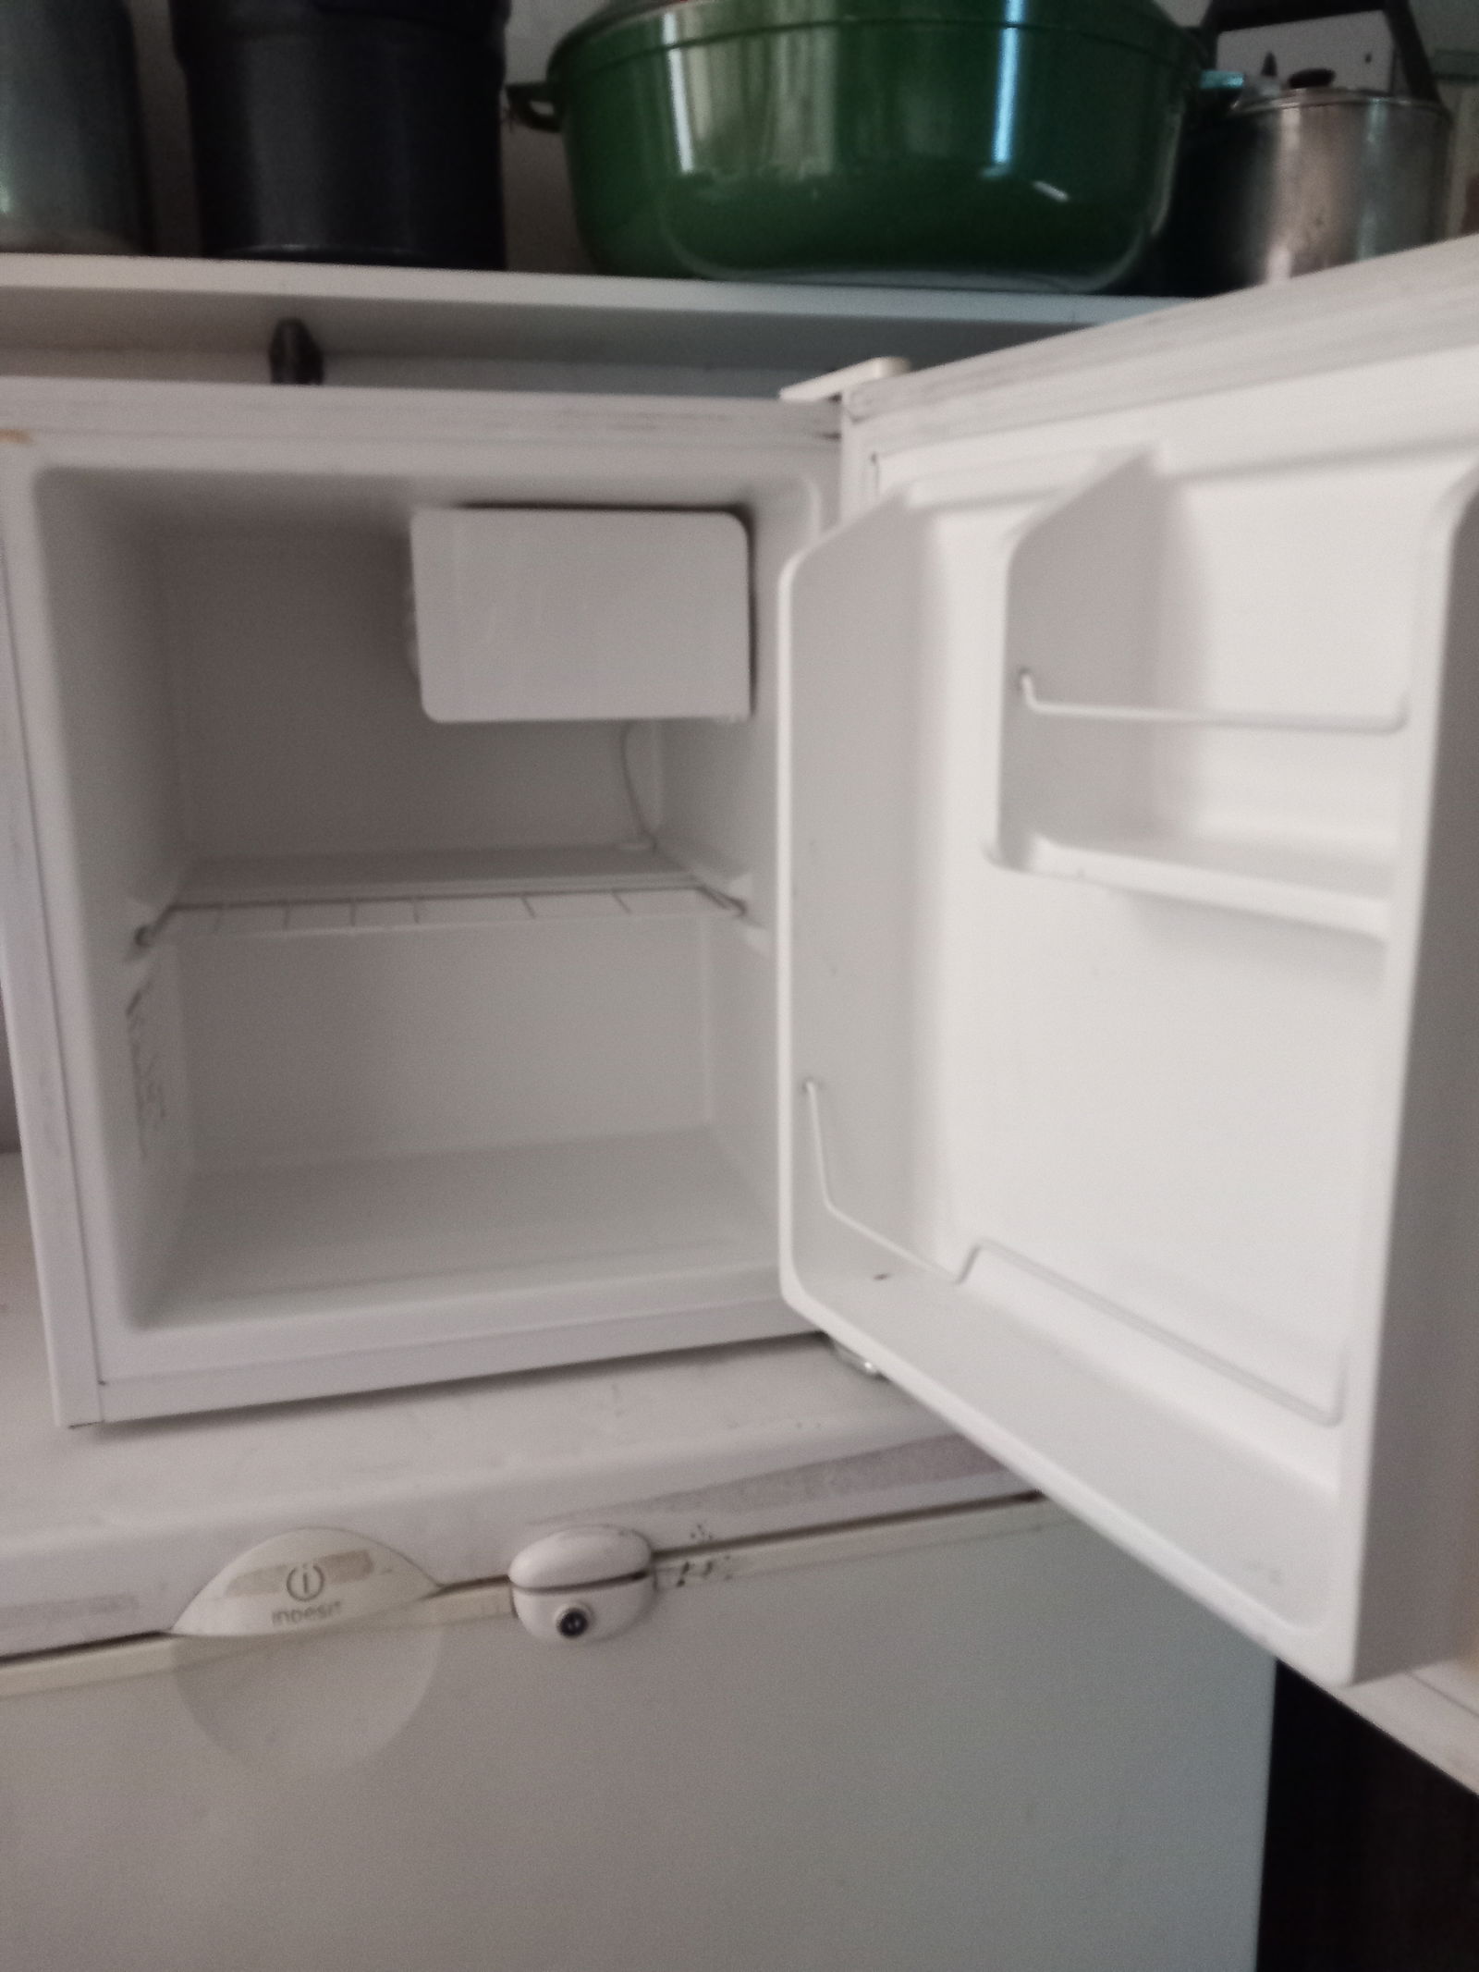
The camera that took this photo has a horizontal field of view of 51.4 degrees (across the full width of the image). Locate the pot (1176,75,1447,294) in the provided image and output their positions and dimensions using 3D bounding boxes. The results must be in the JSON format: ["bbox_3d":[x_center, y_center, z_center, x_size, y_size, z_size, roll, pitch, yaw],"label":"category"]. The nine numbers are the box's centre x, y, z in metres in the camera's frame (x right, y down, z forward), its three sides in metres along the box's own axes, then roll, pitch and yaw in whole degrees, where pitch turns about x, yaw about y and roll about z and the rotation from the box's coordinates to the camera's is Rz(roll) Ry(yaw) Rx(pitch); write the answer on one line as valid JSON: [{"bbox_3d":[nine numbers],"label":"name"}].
[{"bbox_3d":[0.420,-0.582,1.140,0.195,0.165,0.195,-1,13,0],"label":"pot"}]

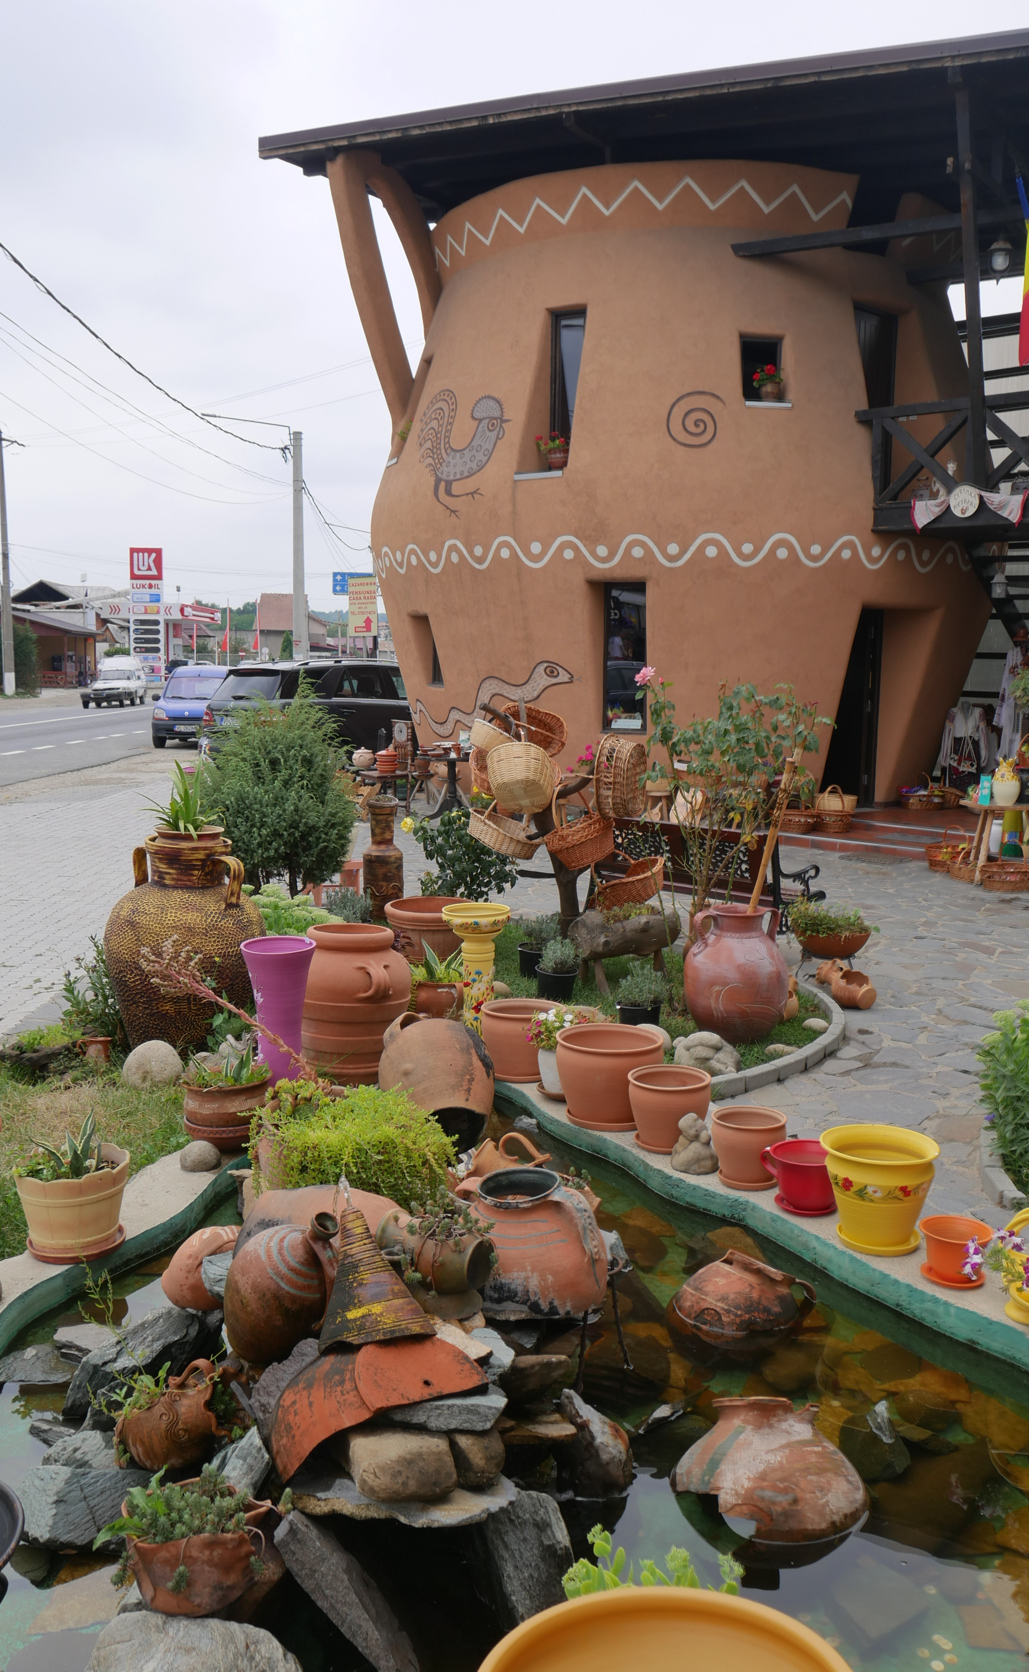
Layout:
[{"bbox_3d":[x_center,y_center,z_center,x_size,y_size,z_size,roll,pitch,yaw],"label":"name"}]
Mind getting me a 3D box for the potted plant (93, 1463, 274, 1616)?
[{"bbox_3d":[-0.623,1.346,2.580,0.310,0.250,0.260,-1,7,-6],"label":"potted plant"}]

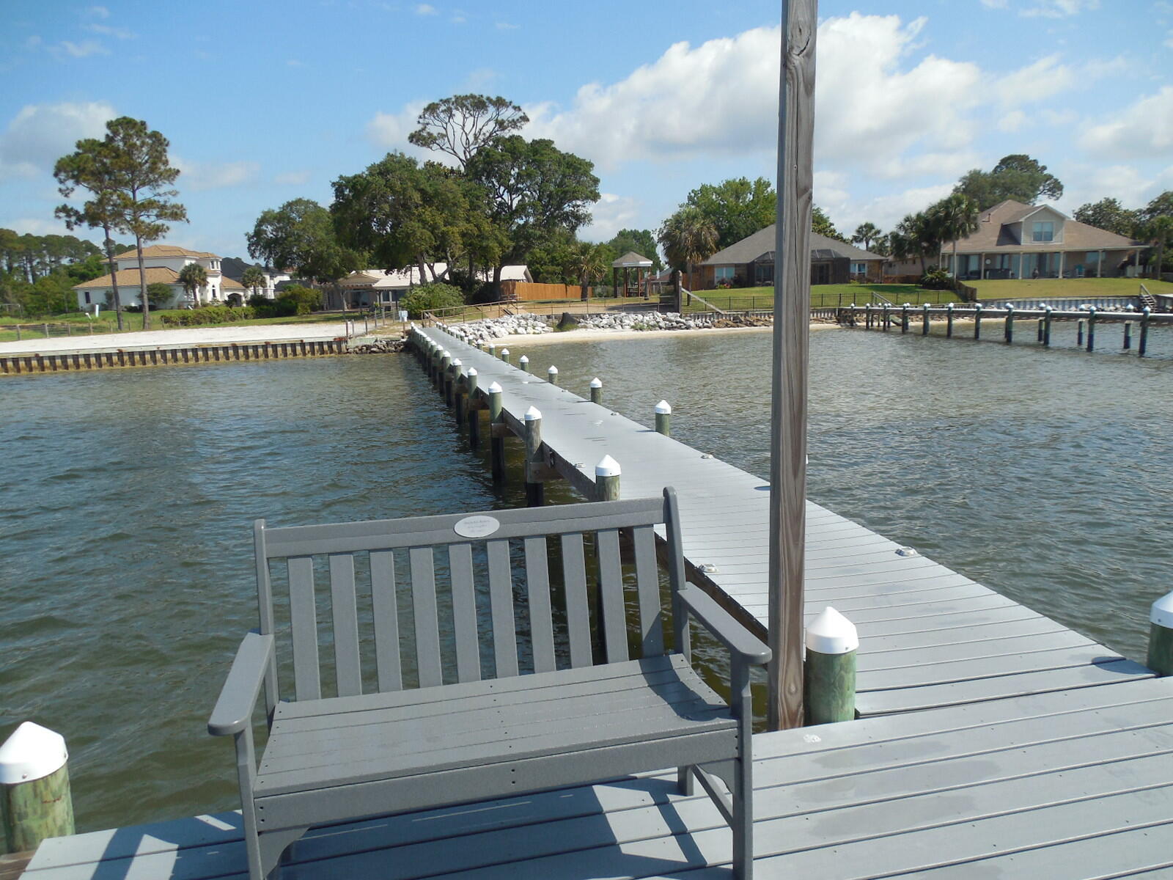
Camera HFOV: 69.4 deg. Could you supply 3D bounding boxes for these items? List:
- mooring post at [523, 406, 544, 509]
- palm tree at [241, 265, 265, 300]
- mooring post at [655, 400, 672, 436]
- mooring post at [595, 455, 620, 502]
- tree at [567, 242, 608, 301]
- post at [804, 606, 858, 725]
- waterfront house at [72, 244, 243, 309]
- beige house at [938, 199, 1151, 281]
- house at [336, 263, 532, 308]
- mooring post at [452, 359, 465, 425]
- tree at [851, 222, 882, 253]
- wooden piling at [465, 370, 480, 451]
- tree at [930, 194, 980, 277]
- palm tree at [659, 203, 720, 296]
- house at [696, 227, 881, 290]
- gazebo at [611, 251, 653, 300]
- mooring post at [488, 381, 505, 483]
[{"bbox_3d":[-0.551,0.352,8.922,0.177,1.420,0.177,-3,9,-13],"label":"mooring post"},{"bbox_3d":[-43.588,-20.263,111.000,3.200,4.920,3.200,-4,10,-21],"label":"palm tree"},{"bbox_3d":[0.845,0.261,9.313,0.177,1.400,0.177,-3,9,-13],"label":"mooring post"},{"bbox_3d":[0.158,0.807,5.989,0.177,1.420,0.177,-3,9,-13],"label":"mooring post"},{"bbox_3d":[0.143,-13.091,66.000,3.200,4.533,3.200,-1,9,0],"label":"tree"},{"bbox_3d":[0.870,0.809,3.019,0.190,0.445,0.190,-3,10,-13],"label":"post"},{"bbox_3d":[-55.125,-20.930,109.000,17.000,8.300,12.500,5,11,32],"label":"waterfront house"},{"bbox_3d":[44.750,-20.673,87.666,19.400,8.050,14.000,0,10,9],"label":"beige house"},{"bbox_3d":[-18.084,-18.686,101.655,22.800,5.400,12.000,-1,9,-1],"label":"house"},{"bbox_3d":[-2.668,-1.005,17.719,0.177,1.380,0.177,-3,9,-13],"label":"mooring post"},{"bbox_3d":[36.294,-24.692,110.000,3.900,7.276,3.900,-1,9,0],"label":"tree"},{"bbox_3d":[-1.989,-0.571,15.062,0.190,1.433,0.190,-3,10,-13],"label":"wooden piling"},{"bbox_3d":[34.355,-18.951,79.000,4.400,7.712,4.400,-1,9,0],"label":"tree"},{"bbox_3d":[7.925,-14.494,66.000,4.500,7.393,4.500,-1,9,0],"label":"palm tree"},{"bbox_3d":[23.906,-21.362,98.000,19.500,7.100,14.500,2,9,14],"label":"house"},{"bbox_3d":[3.769,-13.398,69.000,3.400,3.754,3.400,-1,9,0],"label":"gazebo"},{"bbox_3d":[-1.256,-0.103,11.855,0.177,1.420,0.177,-3,9,-13],"label":"mooring post"}]

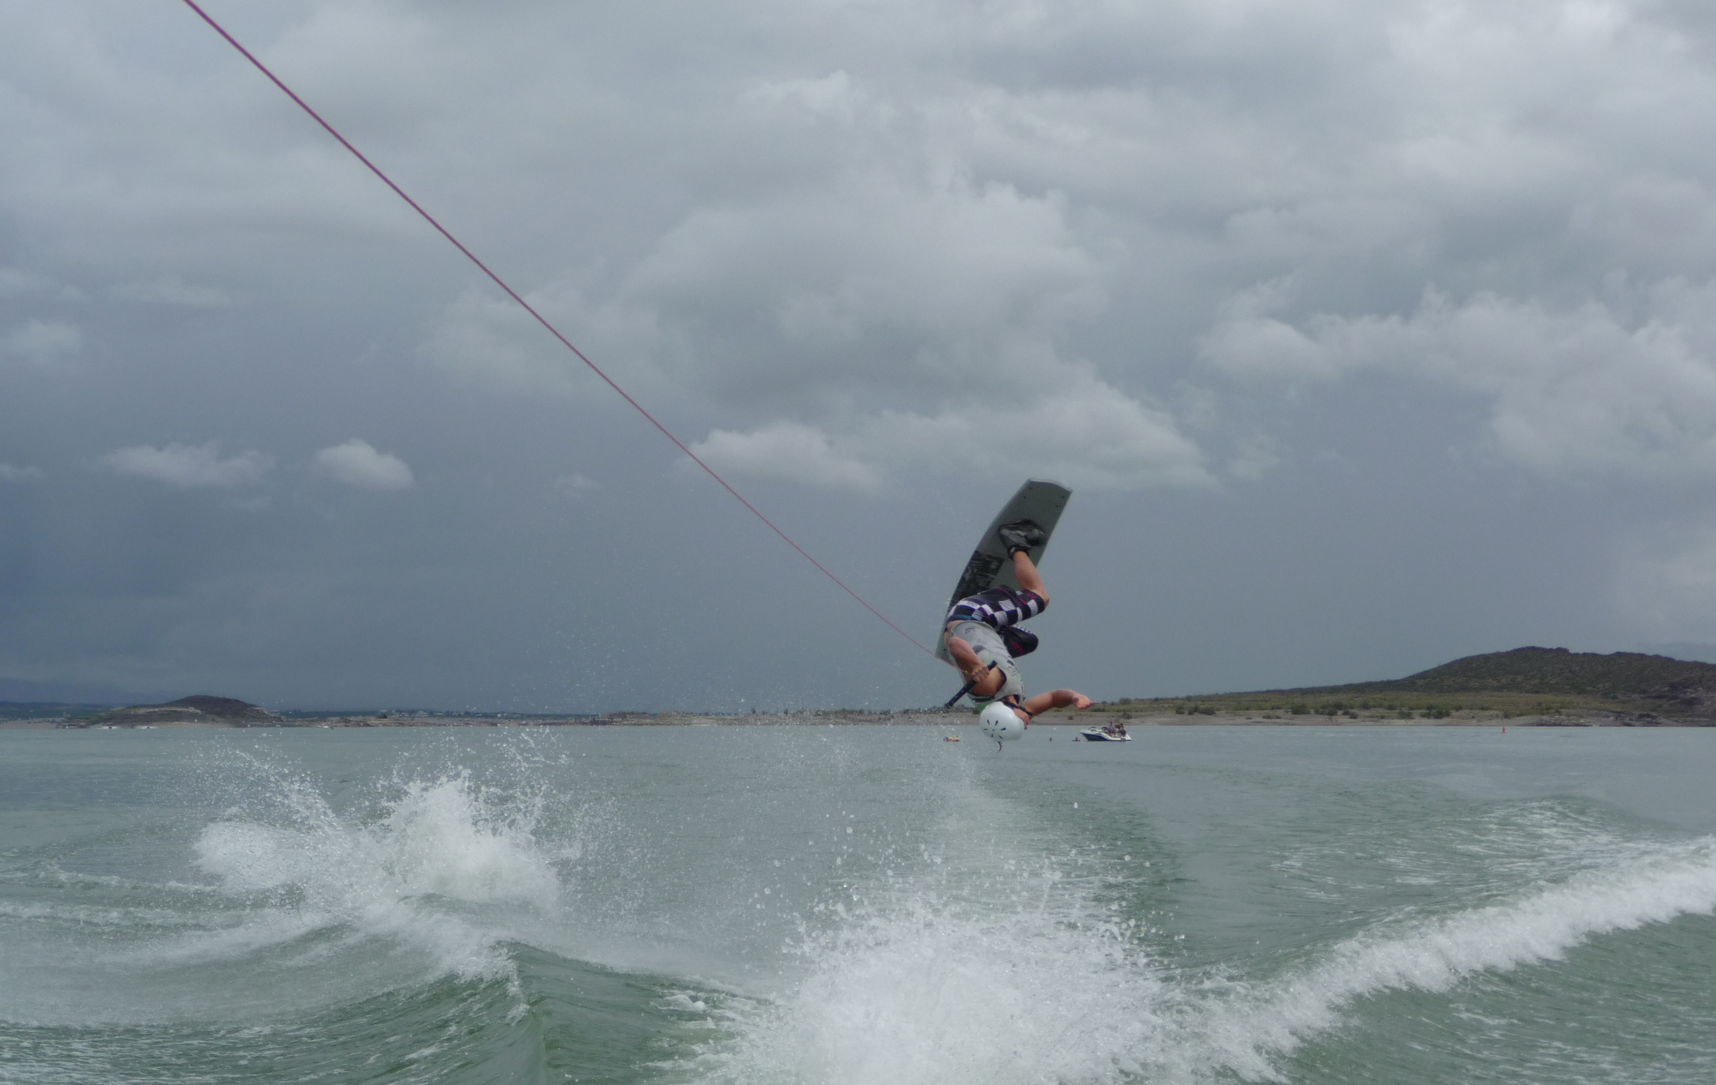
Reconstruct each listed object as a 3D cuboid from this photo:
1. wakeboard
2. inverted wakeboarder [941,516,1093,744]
[{"bbox_3d":[0.860,0.202,21.100,0.420,1.380,0.120,15,31,-22],"label":"wakeboard"},{"bbox_3d":[0.885,0.534,20.750,0.820,1.280,0.680,-17,-12,11],"label":"inverted wakeboarder"}]

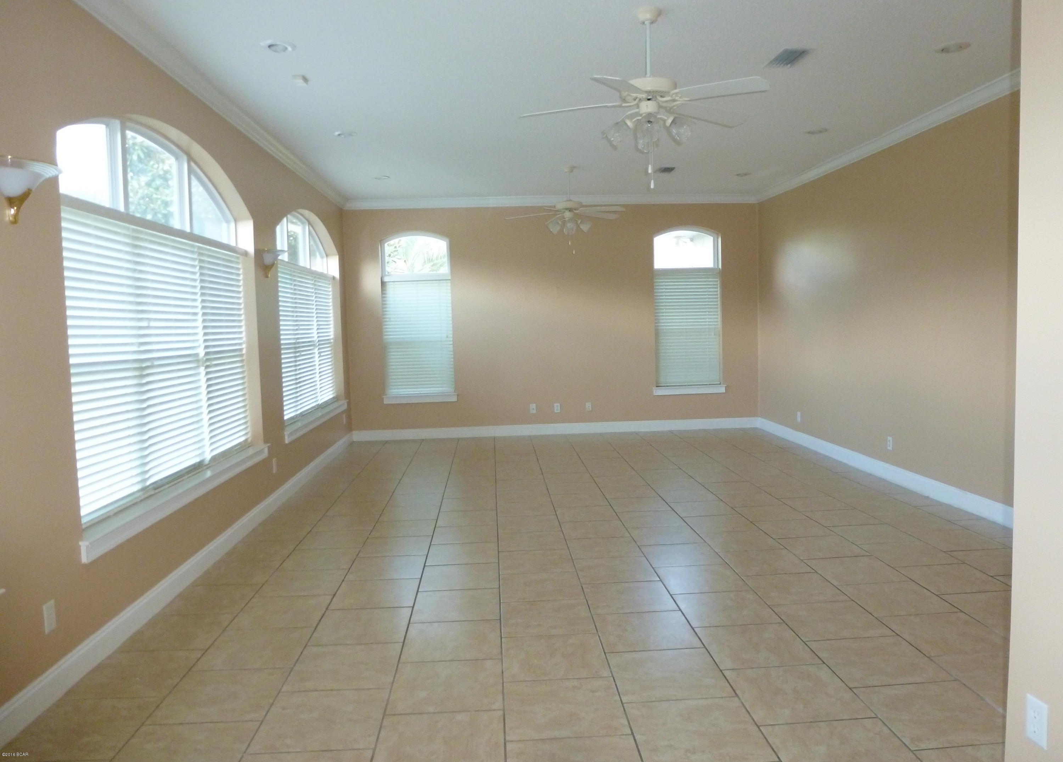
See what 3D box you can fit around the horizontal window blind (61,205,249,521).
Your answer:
[{"bbox_3d":[-2.153,-0.155,4.490,0.054,1.445,2.517,-2,5,-3],"label":"horizontal window blind"}]

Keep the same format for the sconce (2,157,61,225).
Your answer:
[{"bbox_3d":[-1.905,-0.714,2.819,0.175,0.233,0.344,-2,5,-3],"label":"sconce"}]

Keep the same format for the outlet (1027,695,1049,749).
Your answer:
[{"bbox_3d":[1.413,0.956,2.061,0.008,0.120,0.079,-2,5,-3],"label":"outlet"}]

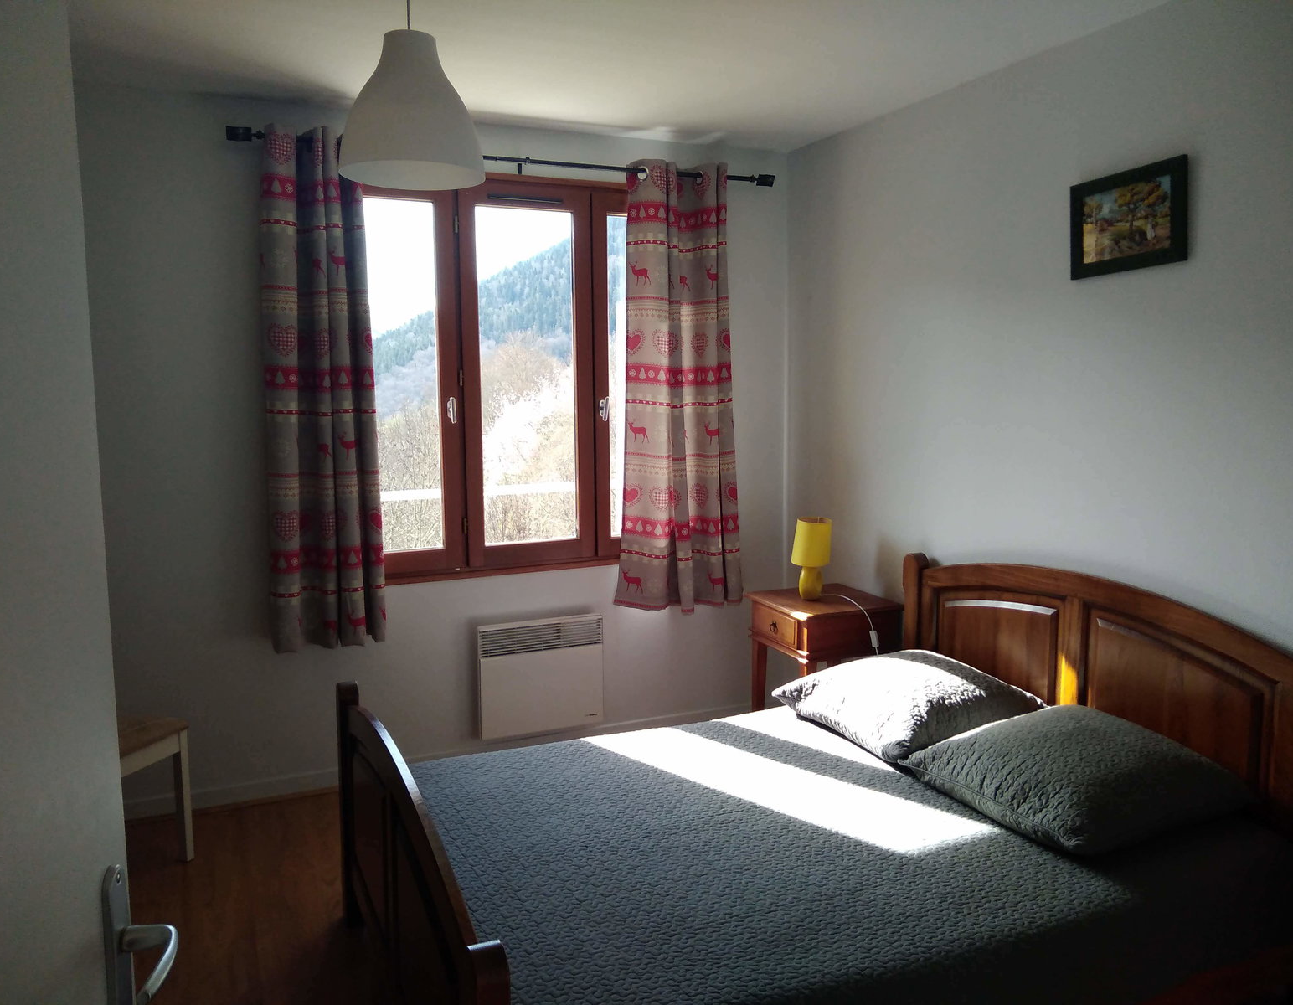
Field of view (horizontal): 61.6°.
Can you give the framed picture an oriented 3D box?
[{"bbox_3d":[1.352,-0.788,3.041,0.022,0.273,0.396,-3,4,-25],"label":"framed picture"}]

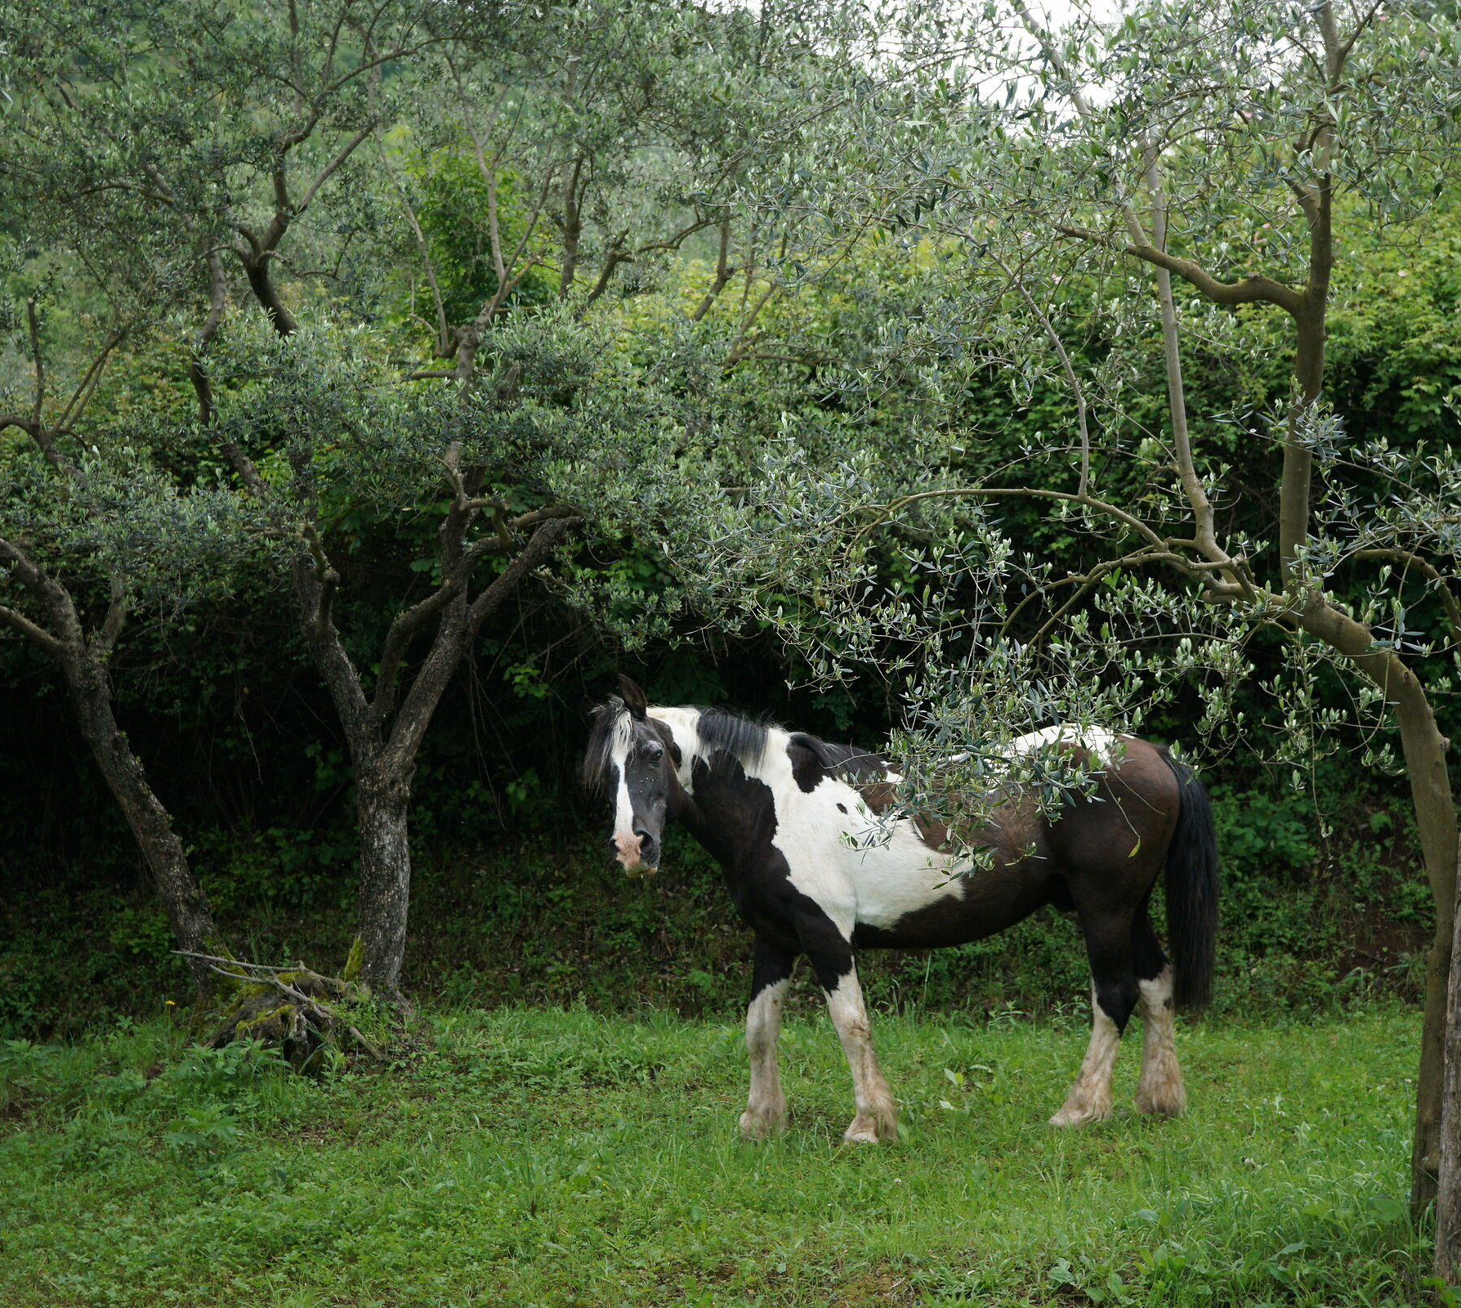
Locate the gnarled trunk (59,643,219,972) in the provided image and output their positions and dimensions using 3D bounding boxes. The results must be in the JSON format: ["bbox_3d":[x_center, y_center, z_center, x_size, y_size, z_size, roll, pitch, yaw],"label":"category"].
[{"bbox_3d":[-2.980,0.814,12.400,0.320,1.760,0.280,-19,0,0],"label":"gnarled trunk"}]

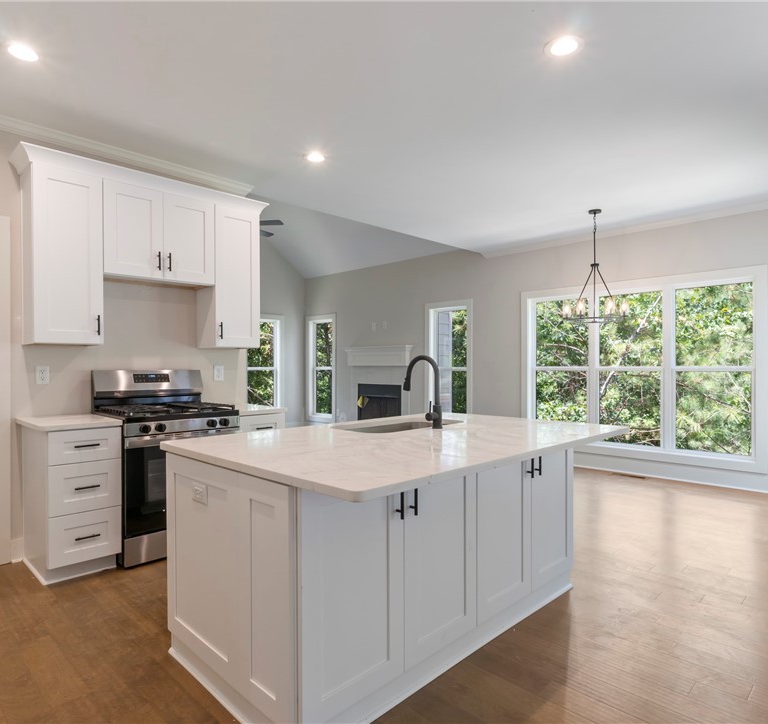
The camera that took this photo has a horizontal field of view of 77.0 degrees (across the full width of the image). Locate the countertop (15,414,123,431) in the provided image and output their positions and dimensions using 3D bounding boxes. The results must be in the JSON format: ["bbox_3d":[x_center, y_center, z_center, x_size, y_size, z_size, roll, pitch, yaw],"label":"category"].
[{"bbox_3d":[-1.966,0.371,3.015,0.430,0.032,0.660,0,0,-44],"label":"countertop"}]

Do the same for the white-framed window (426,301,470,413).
[{"bbox_3d":[0.991,0.112,7.300,0.870,2.050,0.110,0,0,44],"label":"white-framed window"}]

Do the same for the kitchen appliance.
[{"bbox_3d":[-1.543,0.663,3.438,0.760,1.200,0.700,0,0,-44],"label":"kitchen appliance"}]

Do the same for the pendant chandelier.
[{"bbox_3d":[2.103,-0.950,4.800,0.670,1.160,0.670,0,0,-44],"label":"pendant chandelier"}]

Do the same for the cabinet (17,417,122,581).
[{"bbox_3d":[-1.948,0.821,3.019,0.385,0.880,0.620,0,0,-44],"label":"cabinet"}]

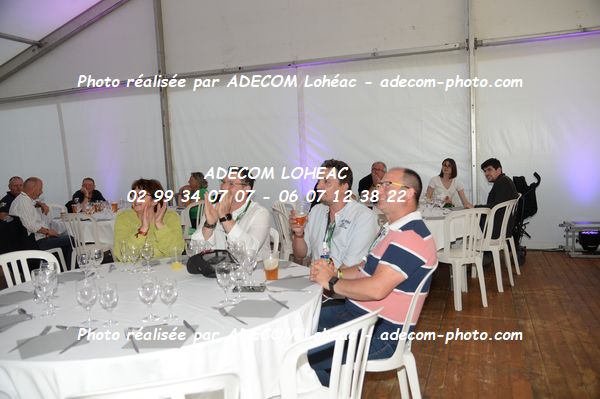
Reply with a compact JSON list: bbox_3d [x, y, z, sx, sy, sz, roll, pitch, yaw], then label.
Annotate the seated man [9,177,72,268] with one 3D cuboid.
[{"bbox_3d":[-3.083,0.410,5.540,0.800,1.330,0.550,-7,7,-43],"label":"seated man"}]

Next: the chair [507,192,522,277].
[{"bbox_3d":[2.180,0.379,5.124,0.520,0.850,0.450,-2,5,4],"label":"chair"}]

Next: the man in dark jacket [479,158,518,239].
[{"bbox_3d":[2.117,0.179,5.359,0.760,1.300,0.520,-1,5,21],"label":"man in dark jacket"}]

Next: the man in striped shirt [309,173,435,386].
[{"bbox_3d":[0.324,0.492,2.270,0.700,1.290,0.510,-3,5,-7],"label":"man in striped shirt"}]

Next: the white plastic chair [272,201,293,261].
[{"bbox_3d":[-0.096,0.504,4.809,0.550,0.880,0.450,-7,6,-41],"label":"white plastic chair"}]

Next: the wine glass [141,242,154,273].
[{"bbox_3d":[-0.845,0.318,2.566,0.070,0.155,0.070,-3,5,0],"label":"wine glass"}]

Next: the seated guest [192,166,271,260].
[{"bbox_3d":[-0.409,0.453,3.077,0.550,1.300,0.740,-1,5,22],"label":"seated guest"}]

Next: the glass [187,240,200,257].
[{"bbox_3d":[-0.577,0.307,2.549,0.070,0.155,0.070,-3,5,0],"label":"glass"}]

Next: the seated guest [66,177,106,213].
[{"bbox_3d":[-3.188,0.315,7.037,0.600,1.280,0.750,-6,6,-30],"label":"seated guest"}]

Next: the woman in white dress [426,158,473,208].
[{"bbox_3d":[1.759,0.155,5.536,0.530,1.270,0.680,-1,5,22],"label":"woman in white dress"}]

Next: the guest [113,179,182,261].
[{"bbox_3d":[-0.938,0.496,3.109,0.520,1.260,0.760,-3,5,-9],"label":"guest"}]

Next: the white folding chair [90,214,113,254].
[{"bbox_3d":[-2.135,0.583,5.055,0.450,0.850,0.520,-1,5,16],"label":"white folding chair"}]

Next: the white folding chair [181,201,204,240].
[{"bbox_3d":[-1.269,0.469,6.005,0.540,0.860,0.460,2,6,41],"label":"white folding chair"}]

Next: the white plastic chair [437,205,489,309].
[{"bbox_3d":[1.439,0.513,4.288,0.480,0.880,0.530,-4,5,-14],"label":"white plastic chair"}]

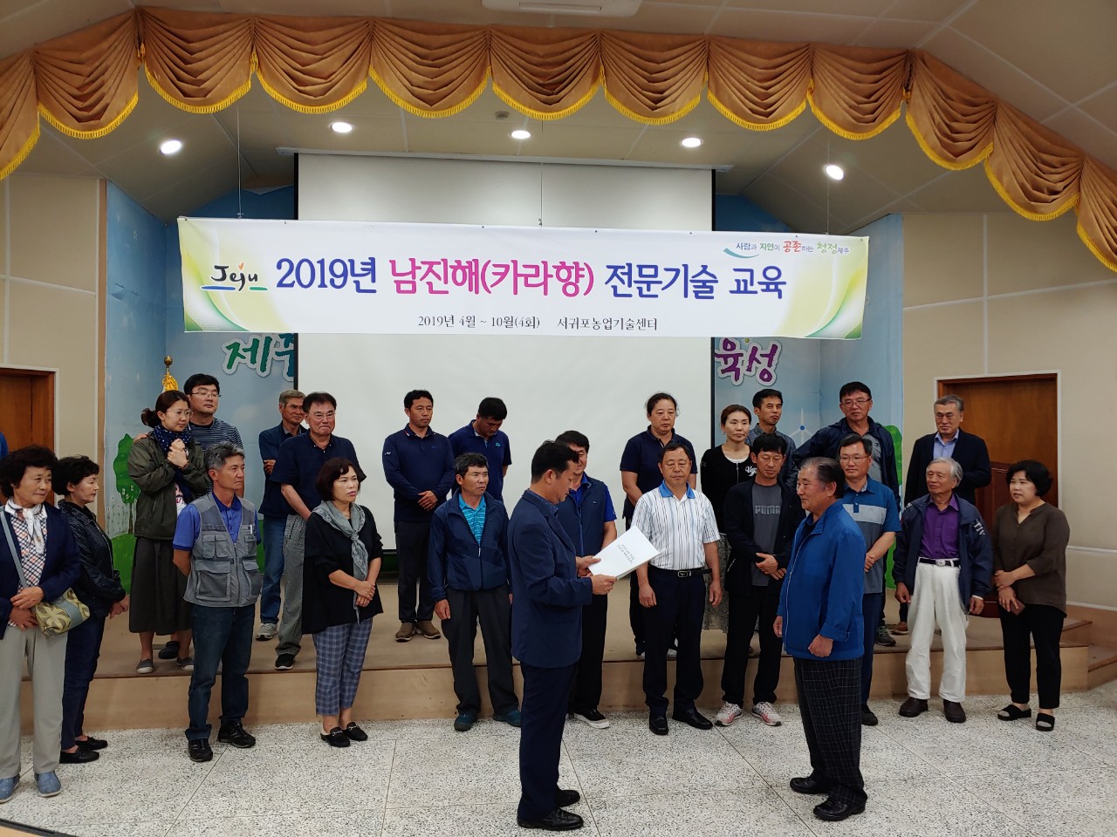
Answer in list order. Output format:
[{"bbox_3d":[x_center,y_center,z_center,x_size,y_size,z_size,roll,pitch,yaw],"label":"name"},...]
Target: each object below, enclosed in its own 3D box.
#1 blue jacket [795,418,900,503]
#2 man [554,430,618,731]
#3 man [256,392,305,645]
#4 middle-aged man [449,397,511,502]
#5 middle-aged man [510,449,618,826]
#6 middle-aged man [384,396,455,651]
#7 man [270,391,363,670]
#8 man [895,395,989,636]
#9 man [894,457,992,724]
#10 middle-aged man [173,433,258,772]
[{"bbox_3d":[1.980,0.325,5.594,0.720,0.680,0.360,0,-2,17],"label":"blue jacket"},{"bbox_3d":[0.118,0.938,4.769,0.510,1.737,0.340,0,-1,-8],"label":"man"},{"bbox_3d":[-1.853,0.655,5.635,0.500,1.720,0.360,1,-2,-20],"label":"man"},{"bbox_3d":[-0.575,0.699,5.932,0.510,1.690,0.380,1,-2,-30],"label":"middle-aged man"},{"bbox_3d":[0.016,0.945,3.639,0.480,1.681,0.520,0,-1,2],"label":"middle-aged man"},{"bbox_3d":[-0.978,0.655,5.668,0.500,1.724,0.360,1,-2,-18],"label":"middle-aged man"},{"bbox_3d":[-1.490,0.675,4.996,0.570,1.680,0.360,1,-2,-25],"label":"man"},{"bbox_3d":[2.779,0.678,5.816,0.580,1.688,0.400,0,-1,22],"label":"man"},{"bbox_3d":[2.408,1.044,5.072,0.550,1.599,0.360,-1,-2,27],"label":"man"},{"bbox_3d":[-1.854,0.961,4.385,0.340,1.650,0.490,-1,-2,42],"label":"middle-aged man"}]

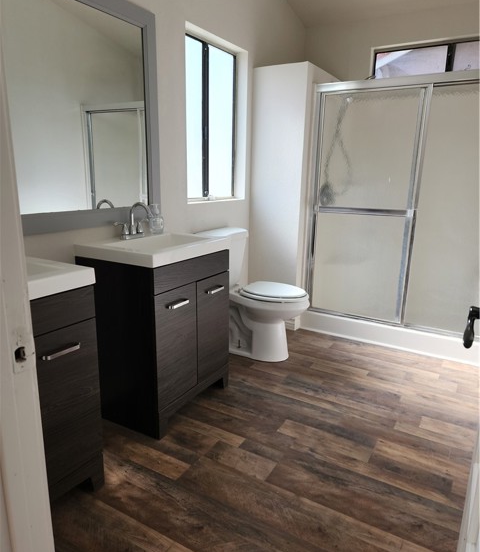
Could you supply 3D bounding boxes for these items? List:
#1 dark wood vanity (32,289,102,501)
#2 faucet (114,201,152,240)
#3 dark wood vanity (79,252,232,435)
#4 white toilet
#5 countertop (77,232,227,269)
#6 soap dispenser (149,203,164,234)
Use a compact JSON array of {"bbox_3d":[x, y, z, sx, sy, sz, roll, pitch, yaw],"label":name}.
[{"bbox_3d":[-0.871,0.451,1.450,0.484,0.811,0.594,8,15,29],"label":"dark wood vanity"},{"bbox_3d":[-0.510,-0.281,2.164,0.168,0.187,0.234,8,15,29],"label":"faucet"},{"bbox_3d":[-0.411,0.277,2.219,0.484,0.811,0.594,8,15,29],"label":"dark wood vanity"},{"bbox_3d":[0.143,0.123,2.898,0.723,0.814,0.458,8,15,29],"label":"white toilet"},{"bbox_3d":[-0.408,-0.145,2.121,0.477,0.054,0.611,8,15,29],"label":"countertop"},{"bbox_3d":[-0.462,-0.312,2.352,0.077,0.163,0.077,-11,18,-40],"label":"soap dispenser"}]

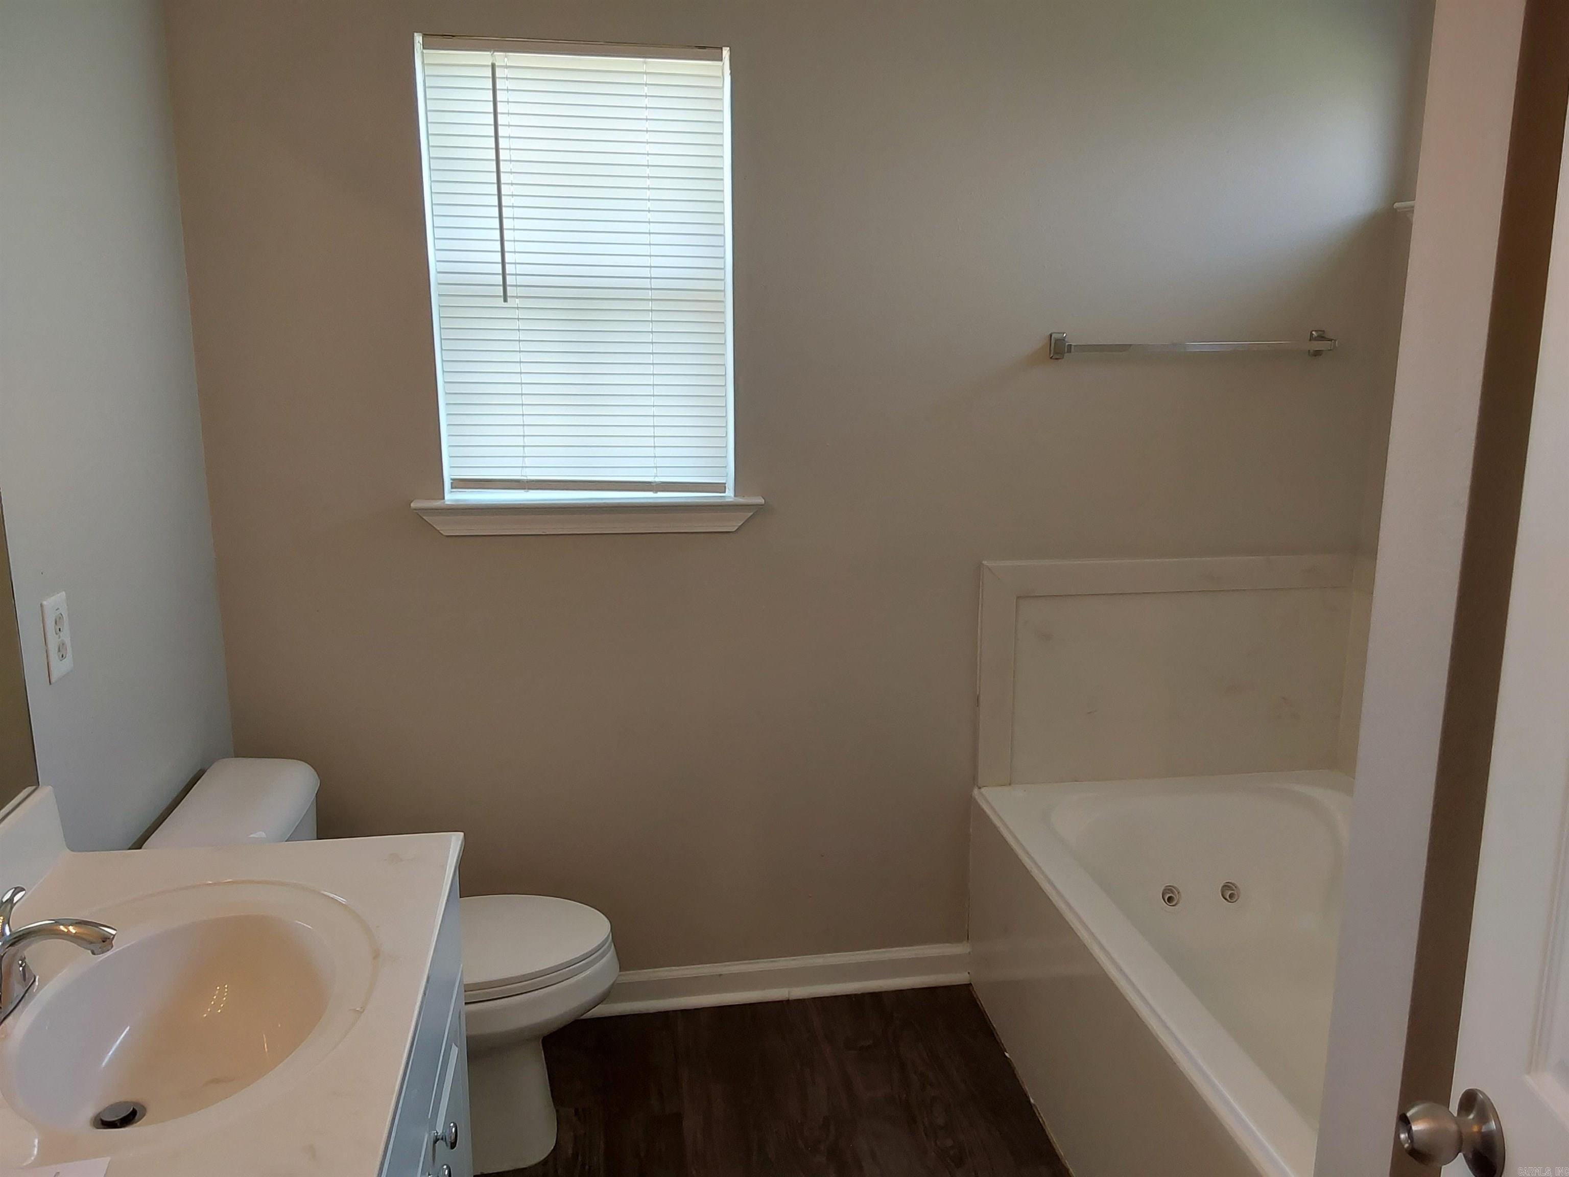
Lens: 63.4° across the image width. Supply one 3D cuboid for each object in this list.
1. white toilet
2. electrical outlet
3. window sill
[{"bbox_3d":[-0.692,0.716,2.377,0.757,0.720,0.456,-2,12,-8],"label":"white toilet"},{"bbox_3d":[-1.042,0.070,1.815,0.007,0.115,0.072,-2,12,-8],"label":"electrical outlet"},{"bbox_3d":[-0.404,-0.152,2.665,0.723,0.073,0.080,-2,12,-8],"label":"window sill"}]

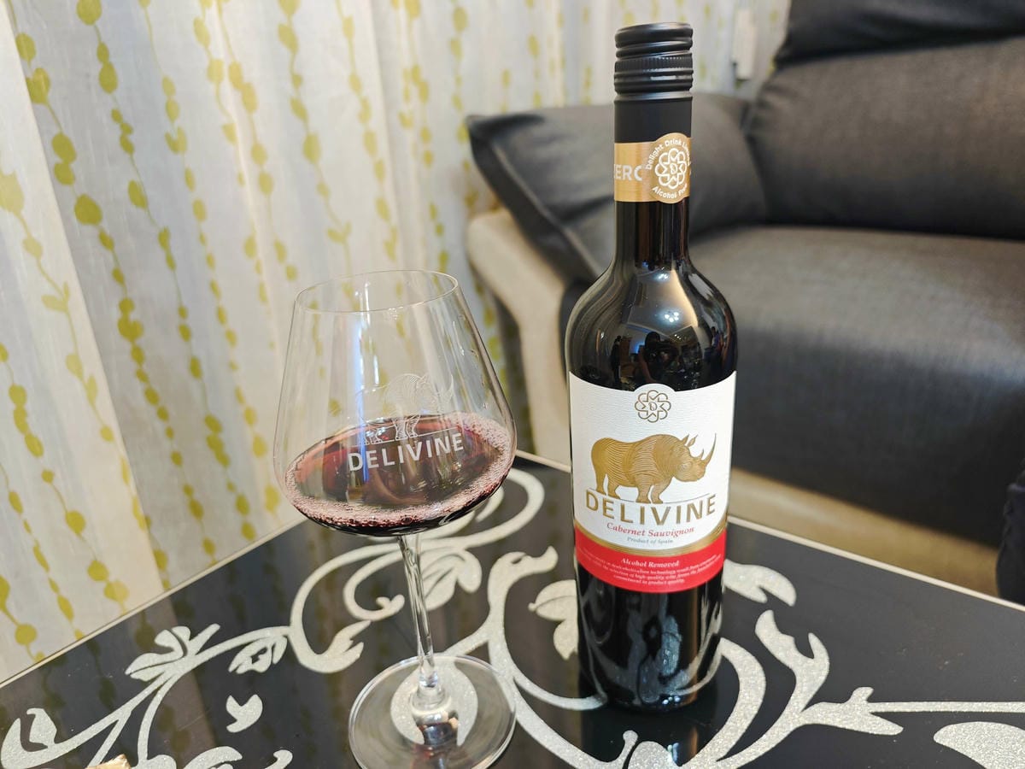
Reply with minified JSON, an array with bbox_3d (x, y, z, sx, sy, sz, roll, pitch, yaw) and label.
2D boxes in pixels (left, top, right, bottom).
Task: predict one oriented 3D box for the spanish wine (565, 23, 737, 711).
[{"bbox_3d":[0.063,0.006,0.312,0.075,0.303,0.075,0,20,9],"label":"spanish wine"}]

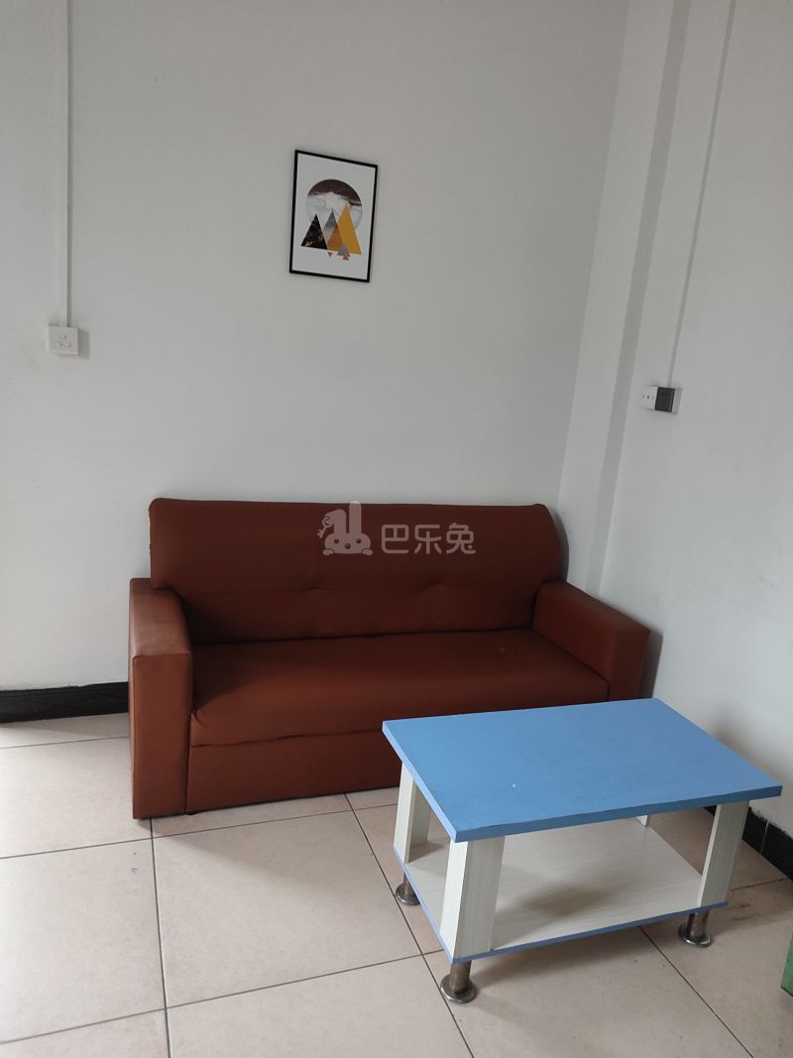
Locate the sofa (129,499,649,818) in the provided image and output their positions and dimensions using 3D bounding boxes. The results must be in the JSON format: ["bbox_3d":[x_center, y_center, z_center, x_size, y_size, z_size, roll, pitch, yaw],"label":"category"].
[{"bbox_3d":[-0.035,0.374,2.782,1.752,0.843,0.670,0,14,-20],"label":"sofa"}]

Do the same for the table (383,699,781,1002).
[{"bbox_3d":[0.431,0.797,1.980,0.863,0.480,0.470,0,15,-20],"label":"table"}]

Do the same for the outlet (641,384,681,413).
[{"bbox_3d":[0.962,-0.472,2.781,0.033,0.085,0.174,0,15,-20],"label":"outlet"}]

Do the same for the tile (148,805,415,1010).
[{"bbox_3d":[-0.319,0.970,2.034,0.597,0.010,0.597,0,15,-20],"label":"tile"}]

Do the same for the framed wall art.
[{"bbox_3d":[-0.223,-1.087,2.682,0.295,0.395,0.019,0,15,-20],"label":"framed wall art"}]

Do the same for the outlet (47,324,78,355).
[{"bbox_3d":[-1.080,-0.615,2.485,0.088,0.088,0.035,0,15,-20],"label":"outlet"}]

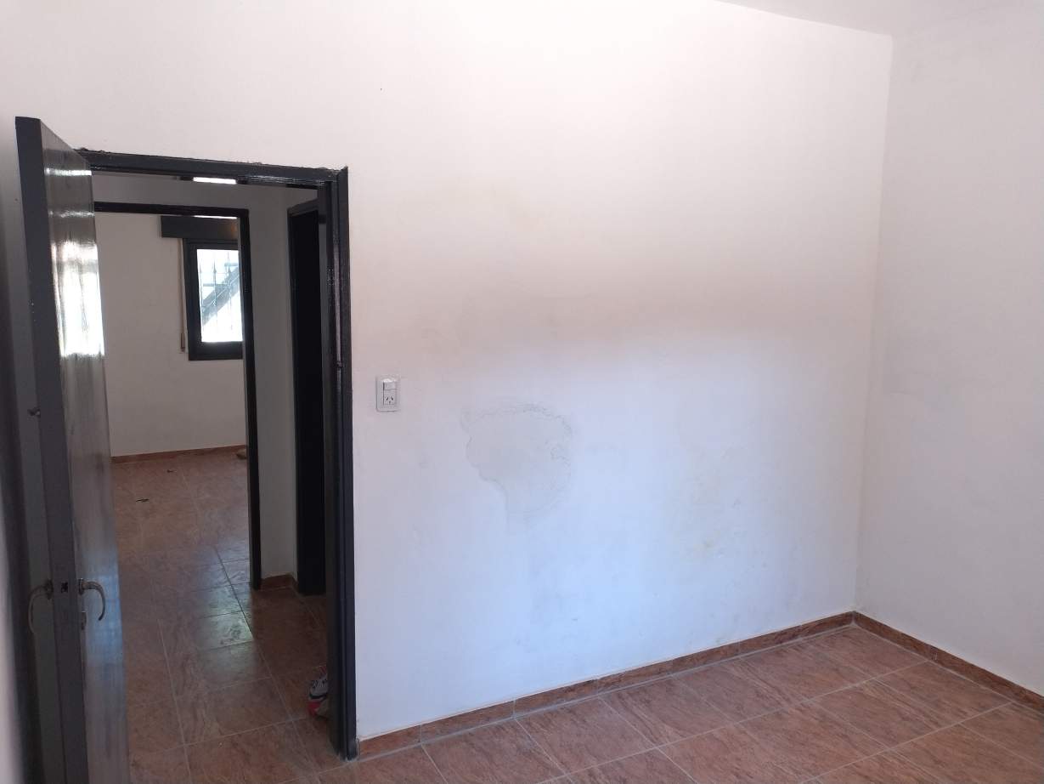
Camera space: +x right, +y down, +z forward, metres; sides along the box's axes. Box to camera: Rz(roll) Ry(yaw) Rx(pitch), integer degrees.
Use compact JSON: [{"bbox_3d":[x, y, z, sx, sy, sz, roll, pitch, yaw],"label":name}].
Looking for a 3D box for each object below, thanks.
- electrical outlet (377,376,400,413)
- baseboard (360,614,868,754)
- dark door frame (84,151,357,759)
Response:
[{"bbox_3d":[-0.459,0.005,2.579,0.082,0.126,0.013,-3,7,-27],"label":"electrical outlet"},{"bbox_3d":[0.551,1.203,3.251,2.543,0.062,0.015,-3,7,-27],"label":"baseboard"},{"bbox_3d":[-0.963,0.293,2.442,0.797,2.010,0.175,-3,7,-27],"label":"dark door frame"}]

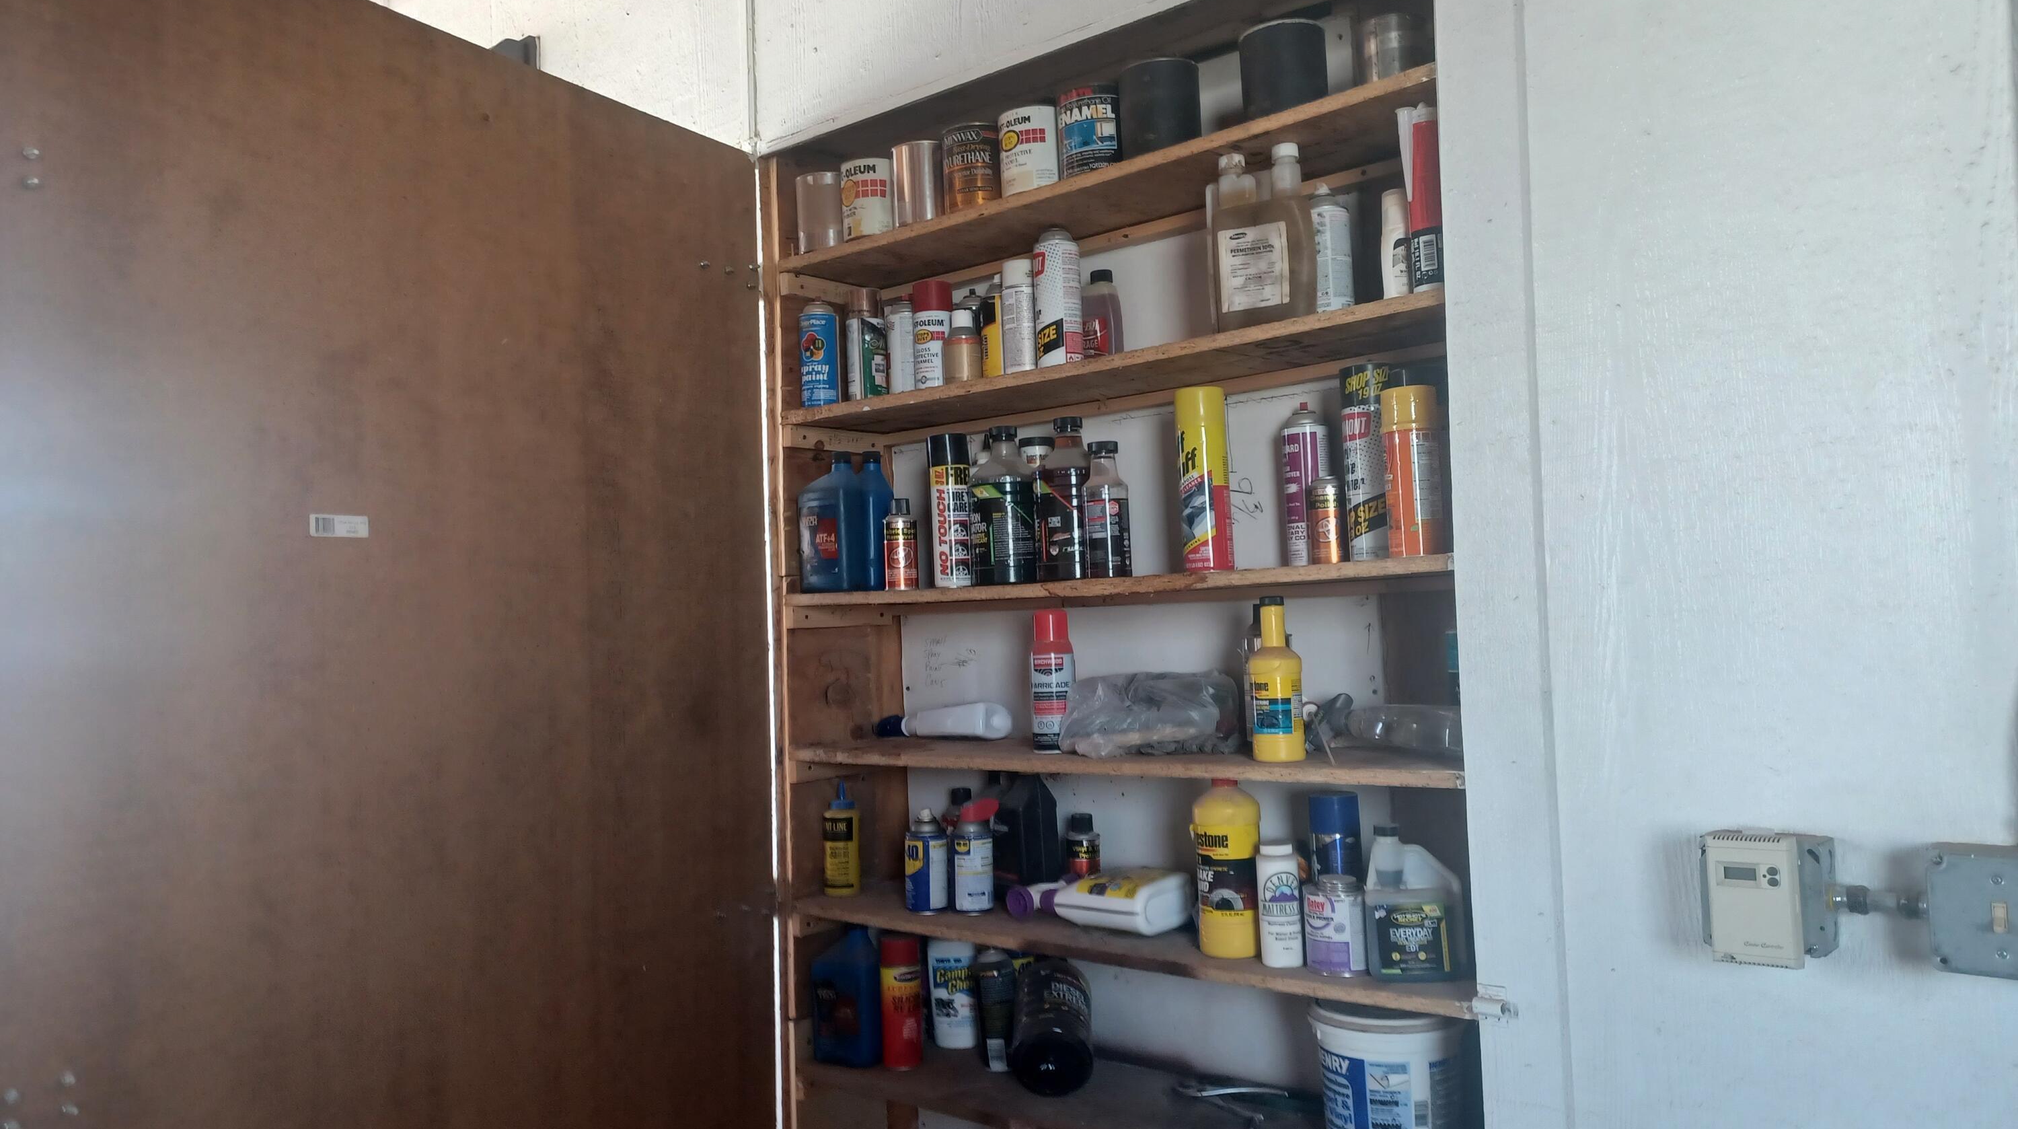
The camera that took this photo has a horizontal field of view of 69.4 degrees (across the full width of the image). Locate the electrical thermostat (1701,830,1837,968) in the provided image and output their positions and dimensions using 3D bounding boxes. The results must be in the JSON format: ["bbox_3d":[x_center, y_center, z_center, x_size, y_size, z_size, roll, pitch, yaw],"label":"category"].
[{"bbox_3d":[0.696,0.306,1.342,0.103,0.109,0.076,-4,-4,41],"label":"electrical thermostat"}]

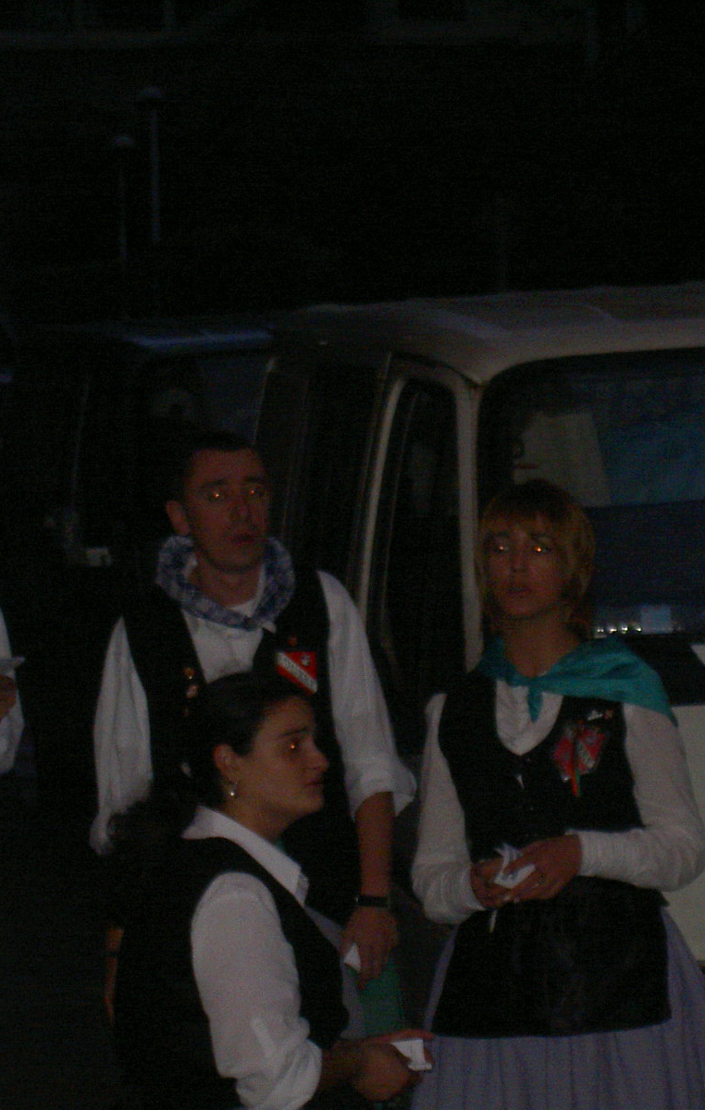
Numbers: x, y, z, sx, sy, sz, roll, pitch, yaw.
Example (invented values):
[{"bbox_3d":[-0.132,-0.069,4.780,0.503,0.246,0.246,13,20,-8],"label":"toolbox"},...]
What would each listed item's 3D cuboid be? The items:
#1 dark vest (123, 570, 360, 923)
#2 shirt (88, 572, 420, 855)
[{"bbox_3d":[-0.189,0.314,8.150,0.400,0.590,0.270,0,3,-8],"label":"dark vest"},{"bbox_3d":[-0.172,0.282,8.150,0.540,0.560,0.290,0,3,-8],"label":"shirt"}]

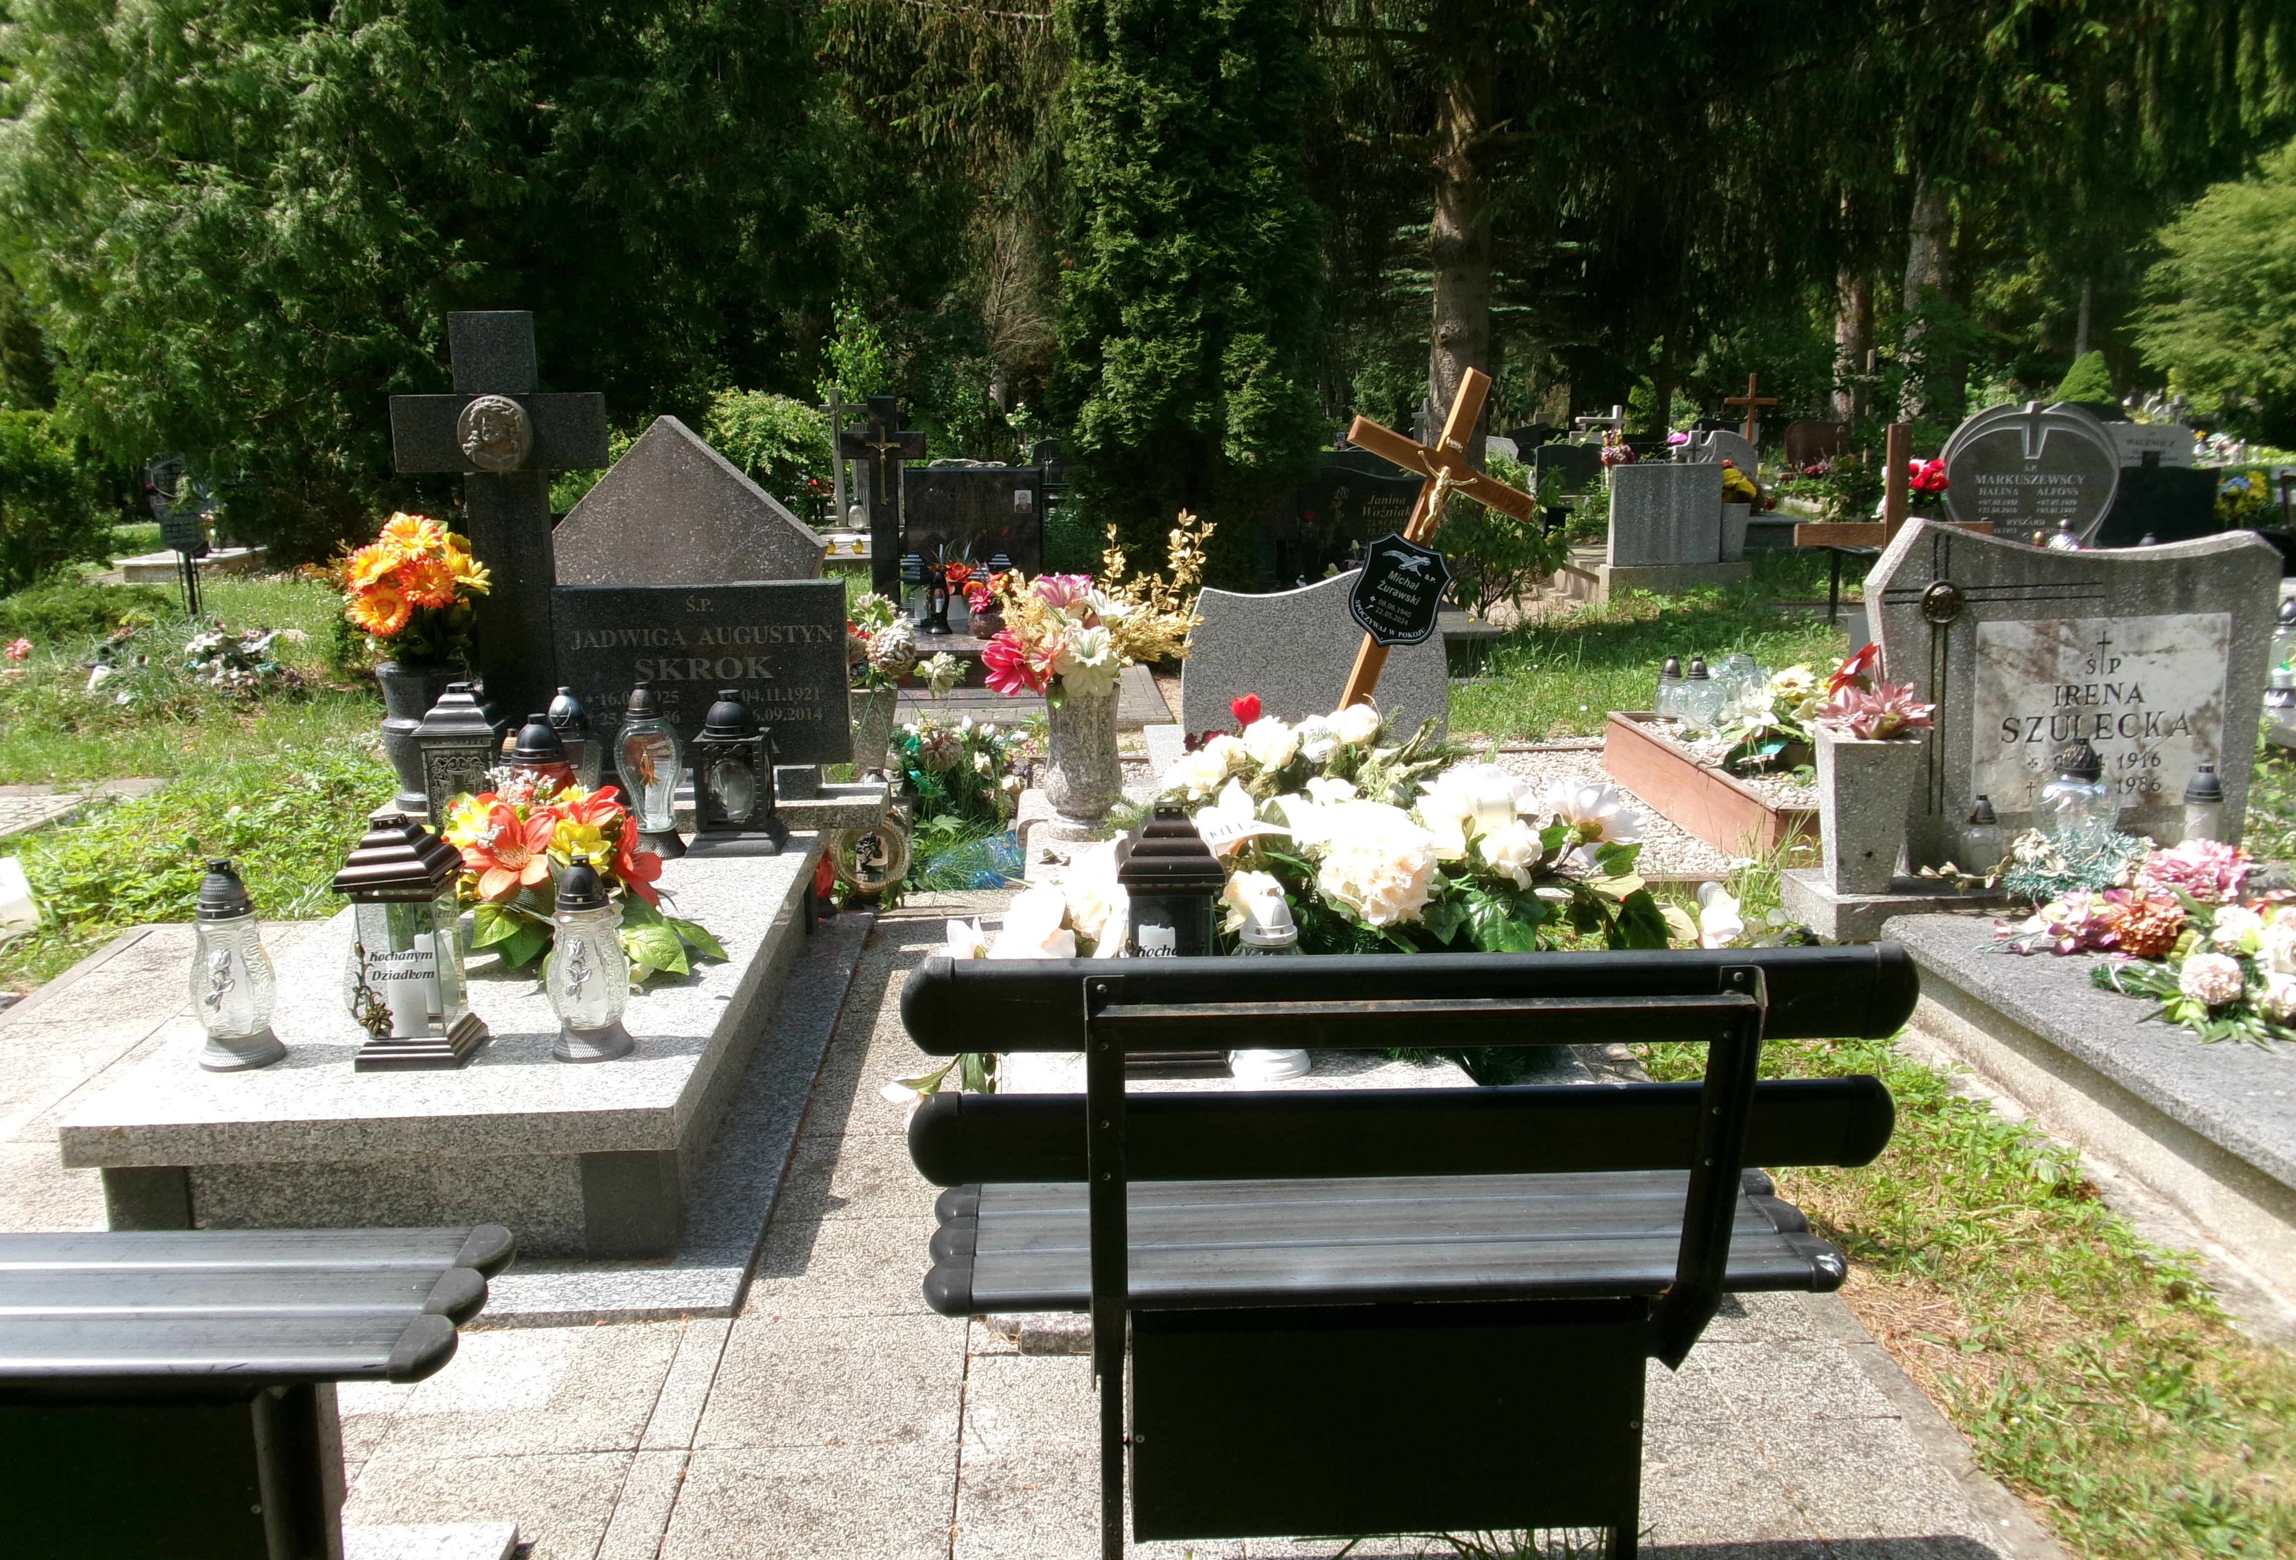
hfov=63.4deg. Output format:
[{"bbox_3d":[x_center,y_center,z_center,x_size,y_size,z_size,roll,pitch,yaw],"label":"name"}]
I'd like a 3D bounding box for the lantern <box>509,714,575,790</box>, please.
[{"bbox_3d":[-1.424,0.031,4.363,0.180,0.375,0.180,-1,12,-3],"label":"lantern"}]

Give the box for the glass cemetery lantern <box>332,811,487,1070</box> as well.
[{"bbox_3d":[-1.218,0.258,3.084,0.173,0.415,0.169,-1,12,-3],"label":"glass cemetery lantern"}]

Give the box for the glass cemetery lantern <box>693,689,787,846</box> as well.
[{"bbox_3d":[-1.002,-0.026,4.522,0.227,0.385,0.203,-1,12,-3],"label":"glass cemetery lantern"}]

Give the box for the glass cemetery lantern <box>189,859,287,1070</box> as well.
[{"bbox_3d":[-1.541,0.306,3.120,0.134,0.350,0.130,-1,12,-3],"label":"glass cemetery lantern"}]

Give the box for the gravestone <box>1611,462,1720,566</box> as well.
[{"bbox_3d":[3.503,-1.790,12.537,0.736,0.676,0.149,-1,12,-3],"label":"gravestone"}]

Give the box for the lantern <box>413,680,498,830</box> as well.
[{"bbox_3d":[-1.680,-0.040,4.571,0.203,0.409,0.196,-1,12,-3],"label":"lantern"}]

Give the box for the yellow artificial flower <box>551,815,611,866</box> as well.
[{"bbox_3d":[-1.169,0.131,3.829,0.135,0.115,0.085,-2,-8,-8],"label":"yellow artificial flower"}]

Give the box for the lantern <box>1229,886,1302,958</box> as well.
[{"bbox_3d":[0.191,0.307,2.858,0.127,0.293,0.127,-1,12,-3],"label":"lantern"}]

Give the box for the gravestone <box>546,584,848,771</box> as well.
[{"bbox_3d":[-1.179,-0.281,4.966,0.758,0.486,0.065,-1,11,-3],"label":"gravestone"}]

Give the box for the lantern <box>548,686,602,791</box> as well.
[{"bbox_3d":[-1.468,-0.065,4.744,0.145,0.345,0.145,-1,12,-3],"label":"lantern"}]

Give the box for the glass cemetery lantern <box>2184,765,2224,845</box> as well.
[{"bbox_3d":[2.441,0.086,4.295,0.093,0.242,0.093,-1,12,-3],"label":"glass cemetery lantern"}]

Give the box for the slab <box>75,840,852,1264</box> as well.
[{"bbox_3d":[-1.299,0.476,3.984,0.980,0.274,2.015,-1,11,-3],"label":"slab"}]

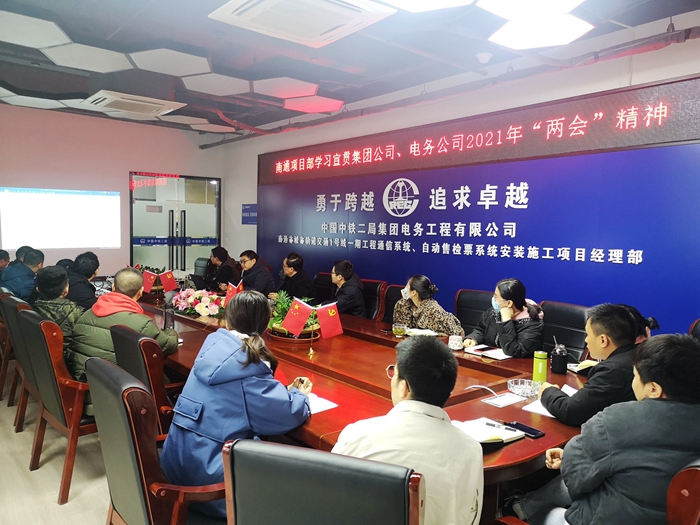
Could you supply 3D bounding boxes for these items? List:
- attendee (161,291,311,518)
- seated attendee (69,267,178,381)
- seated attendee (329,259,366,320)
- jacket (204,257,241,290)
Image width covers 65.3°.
[{"bbox_3d":[-0.528,0.775,2.382,0.560,1.280,0.880,4,5,41],"label":"attendee"},{"bbox_3d":[-1.438,0.687,3.468,0.620,1.290,0.800,3,4,30],"label":"seated attendee"},{"bbox_3d":[-0.139,0.598,5.439,0.800,1.270,0.540,-1,4,-24],"label":"seated attendee"},{"bbox_3d":[-1.759,0.253,7.388,0.520,0.660,0.540,0,4,-22],"label":"jacket"}]

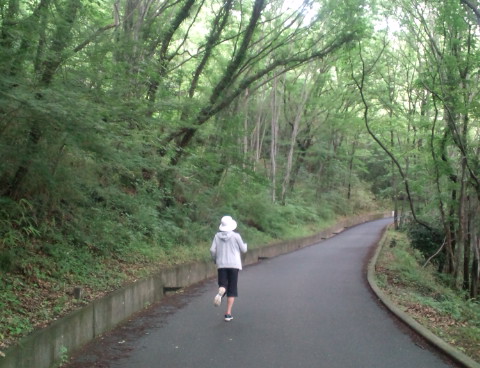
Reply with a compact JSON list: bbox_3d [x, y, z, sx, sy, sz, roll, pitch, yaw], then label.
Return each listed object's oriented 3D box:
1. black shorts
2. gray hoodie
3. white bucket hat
[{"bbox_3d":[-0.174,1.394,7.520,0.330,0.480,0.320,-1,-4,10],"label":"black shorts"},{"bbox_3d":[-0.163,0.970,7.550,0.510,0.570,0.360,-1,-4,10],"label":"gray hoodie"},{"bbox_3d":[-0.175,0.576,7.550,0.270,0.210,0.290,0,-4,0],"label":"white bucket hat"}]

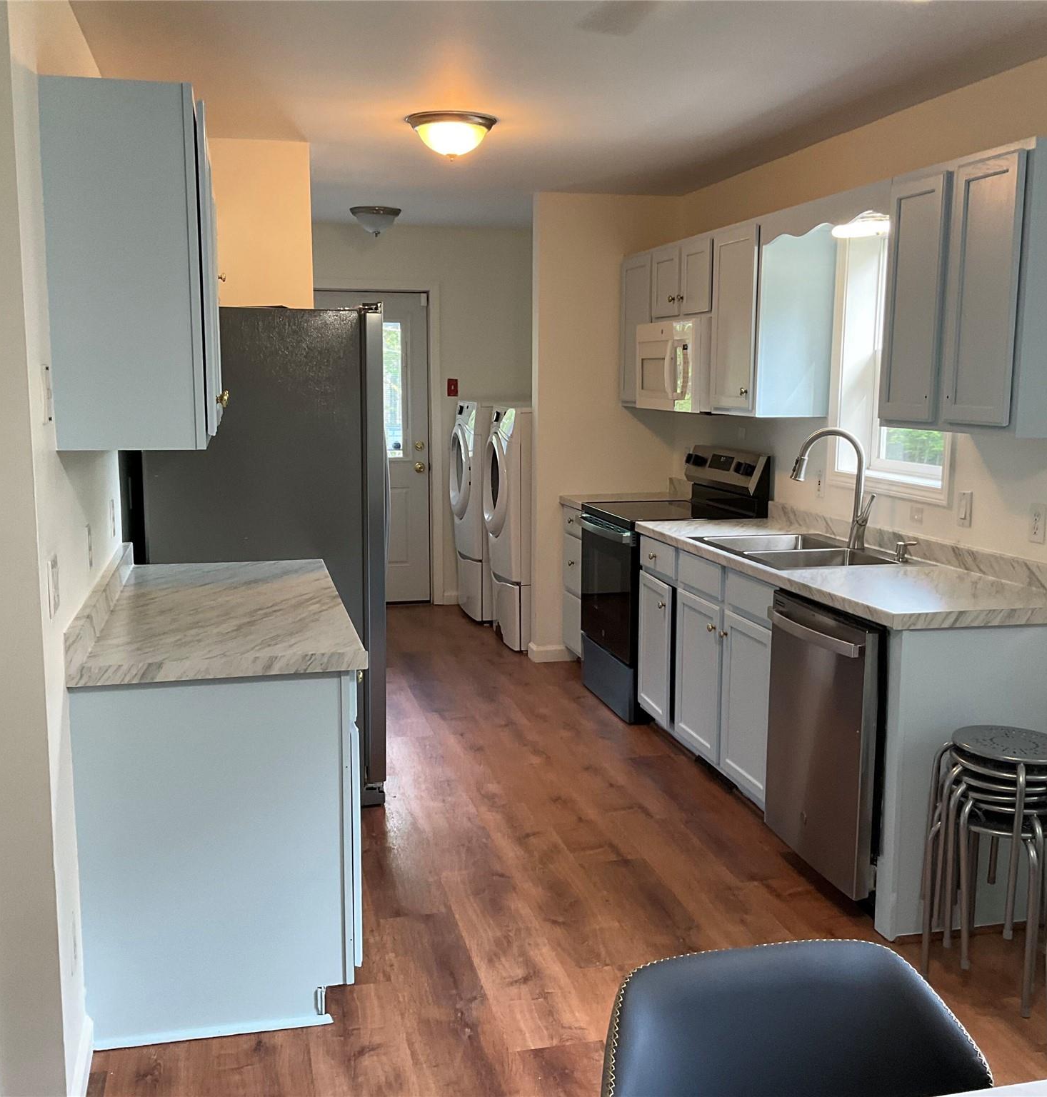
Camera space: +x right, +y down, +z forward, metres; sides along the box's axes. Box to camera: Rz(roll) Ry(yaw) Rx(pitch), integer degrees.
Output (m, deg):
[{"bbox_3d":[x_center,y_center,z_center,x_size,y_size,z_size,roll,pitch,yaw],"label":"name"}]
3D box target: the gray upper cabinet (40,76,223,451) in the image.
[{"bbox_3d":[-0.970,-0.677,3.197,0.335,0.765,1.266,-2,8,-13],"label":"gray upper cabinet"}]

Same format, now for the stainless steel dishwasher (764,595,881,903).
[{"bbox_3d":[1.127,0.558,3.752,0.620,0.815,0.604,-2,8,-13],"label":"stainless steel dishwasher"}]

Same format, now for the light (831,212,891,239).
[{"bbox_3d":[1.202,-1.121,4.242,0.267,0.084,0.267,-2,8,-13],"label":"light"}]

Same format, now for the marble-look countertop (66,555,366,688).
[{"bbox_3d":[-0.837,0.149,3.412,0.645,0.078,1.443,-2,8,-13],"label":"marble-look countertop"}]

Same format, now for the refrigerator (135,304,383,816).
[{"bbox_3d":[-0.963,0.011,4.580,0.794,1.752,0.882,-2,8,-13],"label":"refrigerator"}]

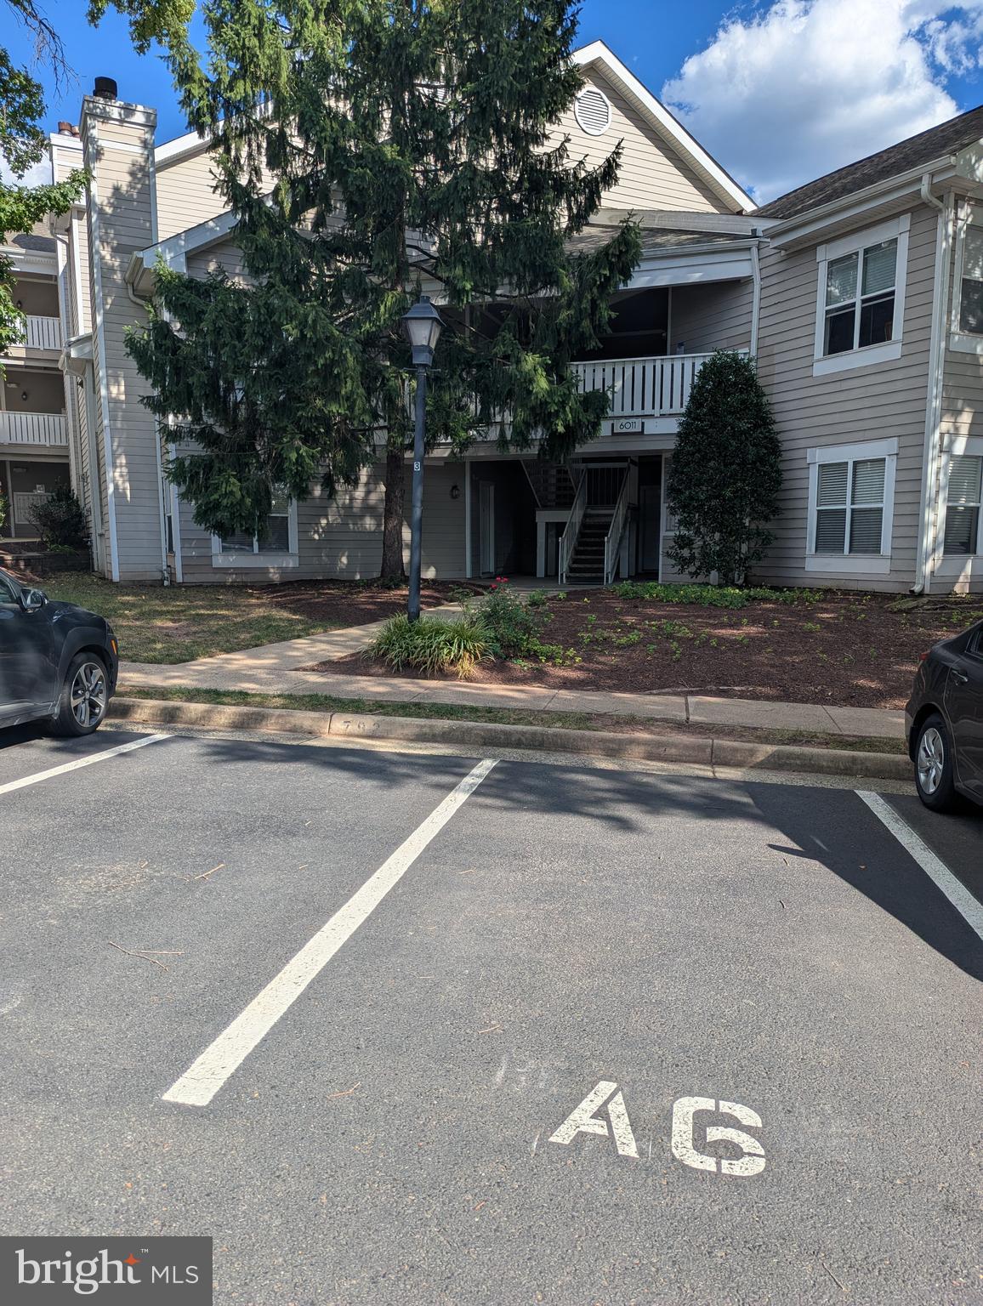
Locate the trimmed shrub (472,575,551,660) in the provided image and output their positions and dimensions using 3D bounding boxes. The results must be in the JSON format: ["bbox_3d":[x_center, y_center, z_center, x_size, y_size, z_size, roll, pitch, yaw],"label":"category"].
[{"bbox_3d":[0.230,-0.425,10.450,0.840,0.880,0.780,1,7,11],"label":"trimmed shrub"}]

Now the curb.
[{"bbox_3d":[-0.094,0.646,7.135,6.350,0.160,0.180,3,8,10],"label":"curb"}]

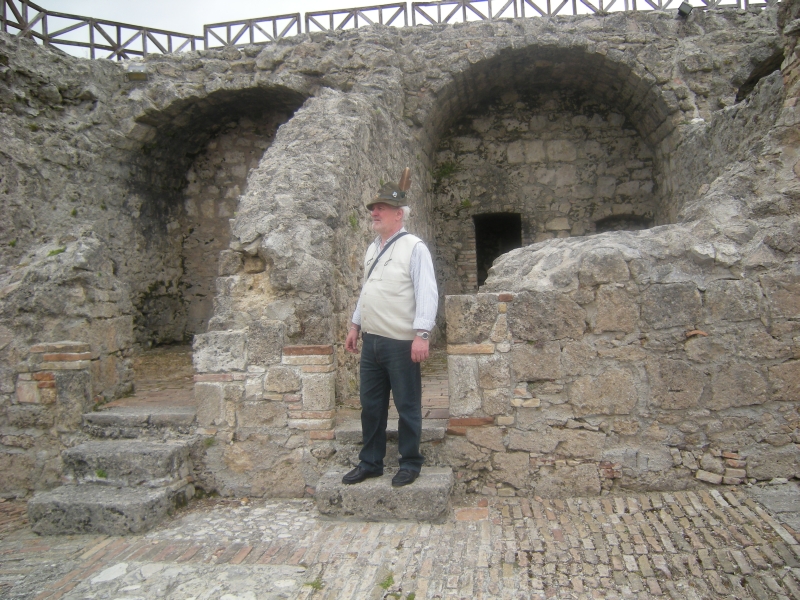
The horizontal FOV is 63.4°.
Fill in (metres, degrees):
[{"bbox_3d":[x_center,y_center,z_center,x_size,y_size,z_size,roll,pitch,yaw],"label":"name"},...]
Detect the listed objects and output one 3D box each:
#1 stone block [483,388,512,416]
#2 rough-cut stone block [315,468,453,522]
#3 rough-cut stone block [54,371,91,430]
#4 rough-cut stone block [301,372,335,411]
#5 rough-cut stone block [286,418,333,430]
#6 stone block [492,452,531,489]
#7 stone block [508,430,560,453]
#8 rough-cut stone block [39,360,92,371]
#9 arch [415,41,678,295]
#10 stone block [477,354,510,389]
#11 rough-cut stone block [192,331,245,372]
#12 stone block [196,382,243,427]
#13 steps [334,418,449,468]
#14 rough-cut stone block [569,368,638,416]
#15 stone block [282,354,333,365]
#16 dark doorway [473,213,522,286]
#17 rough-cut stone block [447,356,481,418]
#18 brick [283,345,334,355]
[{"bbox_3d":[0.600,0.630,4.114,0.174,0.174,0.180,-2,4,0],"label":"stone block"},{"bbox_3d":[-0.072,1.144,3.864,0.754,0.191,0.380,-1,3,5],"label":"rough-cut stone block"},{"bbox_3d":[-2.123,0.644,4.332,0.247,0.390,0.250,-2,4,0],"label":"rough-cut stone block"},{"bbox_3d":[-0.499,0.564,4.124,0.196,0.231,0.240,-1,3,4],"label":"rough-cut stone block"},{"bbox_3d":[-0.567,0.783,4.158,0.283,0.070,0.170,0,3,0],"label":"rough-cut stone block"},{"bbox_3d":[0.689,1.039,4.060,0.226,0.211,0.200,-2,3,4],"label":"stone block"},{"bbox_3d":[0.851,0.883,4.188,0.321,0.128,0.220,0,3,0],"label":"stone block"},{"bbox_3d":[-2.103,0.408,4.165,0.321,0.057,0.180,0,3,0],"label":"rough-cut stone block"},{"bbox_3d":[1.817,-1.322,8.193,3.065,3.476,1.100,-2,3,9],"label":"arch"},{"bbox_3d":[0.579,0.435,4.108,0.211,0.211,0.200,-2,4,0],"label":"stone block"},{"bbox_3d":[-1.135,0.321,4.254,0.328,0.257,0.270,-2,3,6],"label":"rough-cut stone block"},{"bbox_3d":[-1.134,0.651,4.177,0.289,0.279,0.220,0,3,0],"label":"stone block"},{"bbox_3d":[-0.048,0.913,4.173,0.710,0.251,0.280,-2,4,0],"label":"steps"},{"bbox_3d":[1.254,0.560,4.090,0.417,0.282,0.260,-2,3,4],"label":"rough-cut stone block"},{"bbox_3d":[-0.576,0.364,4.114,0.311,0.062,0.170,-2,4,0],"label":"stone block"},{"bbox_3d":[1.146,-0.239,7.606,0.522,1.506,0.400,-1,3,4],"label":"dark doorway"},{"bbox_3d":[0.400,0.512,4.064,0.177,0.360,0.250,-1,3,4],"label":"rough-cut stone block"},{"bbox_3d":[-0.563,0.307,4.073,0.313,0.050,0.160,-1,3,4],"label":"brick"}]

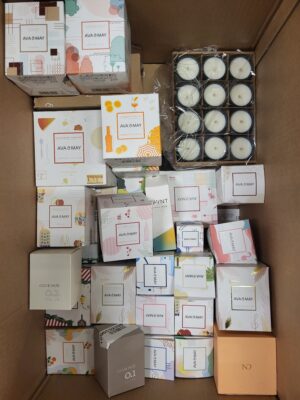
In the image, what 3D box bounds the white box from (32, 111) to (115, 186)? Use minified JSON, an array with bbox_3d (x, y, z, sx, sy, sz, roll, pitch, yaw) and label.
[{"bbox_3d":[-0.126,-0.084,0.538,0.113,0.118,0.120,-1,91,1],"label":"white box"}]

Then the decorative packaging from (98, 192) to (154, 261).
[{"bbox_3d":[-0.055,0.056,0.662,0.103,0.103,0.116,-4,107,-11],"label":"decorative packaging"}]

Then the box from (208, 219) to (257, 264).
[{"bbox_3d":[0.171,0.089,0.648,0.078,0.082,0.082,-7,85,3],"label":"box"}]

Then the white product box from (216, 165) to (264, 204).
[{"bbox_3d":[0.196,-0.031,0.655,0.082,0.082,0.078,-1,89,4],"label":"white product box"}]

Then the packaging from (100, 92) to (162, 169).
[{"bbox_3d":[-0.026,-0.104,0.471,0.083,0.088,0.090,-2,89,1],"label":"packaging"}]

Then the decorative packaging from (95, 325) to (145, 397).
[{"bbox_3d":[-0.054,0.271,0.522,0.064,0.063,0.088,-2,90,-30],"label":"decorative packaging"}]

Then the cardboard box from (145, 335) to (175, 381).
[{"bbox_3d":[0.018,0.344,0.687,0.078,0.082,0.082,0,88,8],"label":"cardboard box"}]

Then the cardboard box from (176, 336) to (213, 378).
[{"bbox_3d":[0.094,0.335,0.672,0.078,0.082,0.082,0,88,-1],"label":"cardboard box"}]

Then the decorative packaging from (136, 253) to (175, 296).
[{"bbox_3d":[0.009,0.132,0.562,0.067,0.067,0.068,0,91,0],"label":"decorative packaging"}]

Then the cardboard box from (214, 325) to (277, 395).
[{"bbox_3d":[0.161,0.272,0.547,0.094,0.105,0.094,-1,91,2],"label":"cardboard box"}]

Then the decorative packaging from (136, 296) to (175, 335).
[{"bbox_3d":[0.009,0.202,0.564,0.067,0.067,0.067,0,92,0],"label":"decorative packaging"}]

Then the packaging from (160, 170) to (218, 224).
[{"bbox_3d":[0.061,-0.005,0.513,0.088,0.085,0.083,-2,91,0],"label":"packaging"}]

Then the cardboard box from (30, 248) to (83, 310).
[{"bbox_3d":[-0.158,0.129,0.511,0.065,0.074,0.088,0,91,-1],"label":"cardboard box"}]

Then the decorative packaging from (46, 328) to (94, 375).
[{"bbox_3d":[-0.172,0.356,0.750,0.131,0.103,0.103,-1,90,4],"label":"decorative packaging"}]

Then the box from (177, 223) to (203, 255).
[{"bbox_3d":[0.089,0.087,0.688,0.058,0.058,0.058,0,90,2],"label":"box"}]

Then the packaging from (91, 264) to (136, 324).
[{"bbox_3d":[-0.083,0.219,0.739,0.103,0.103,0.131,0,88,1],"label":"packaging"}]

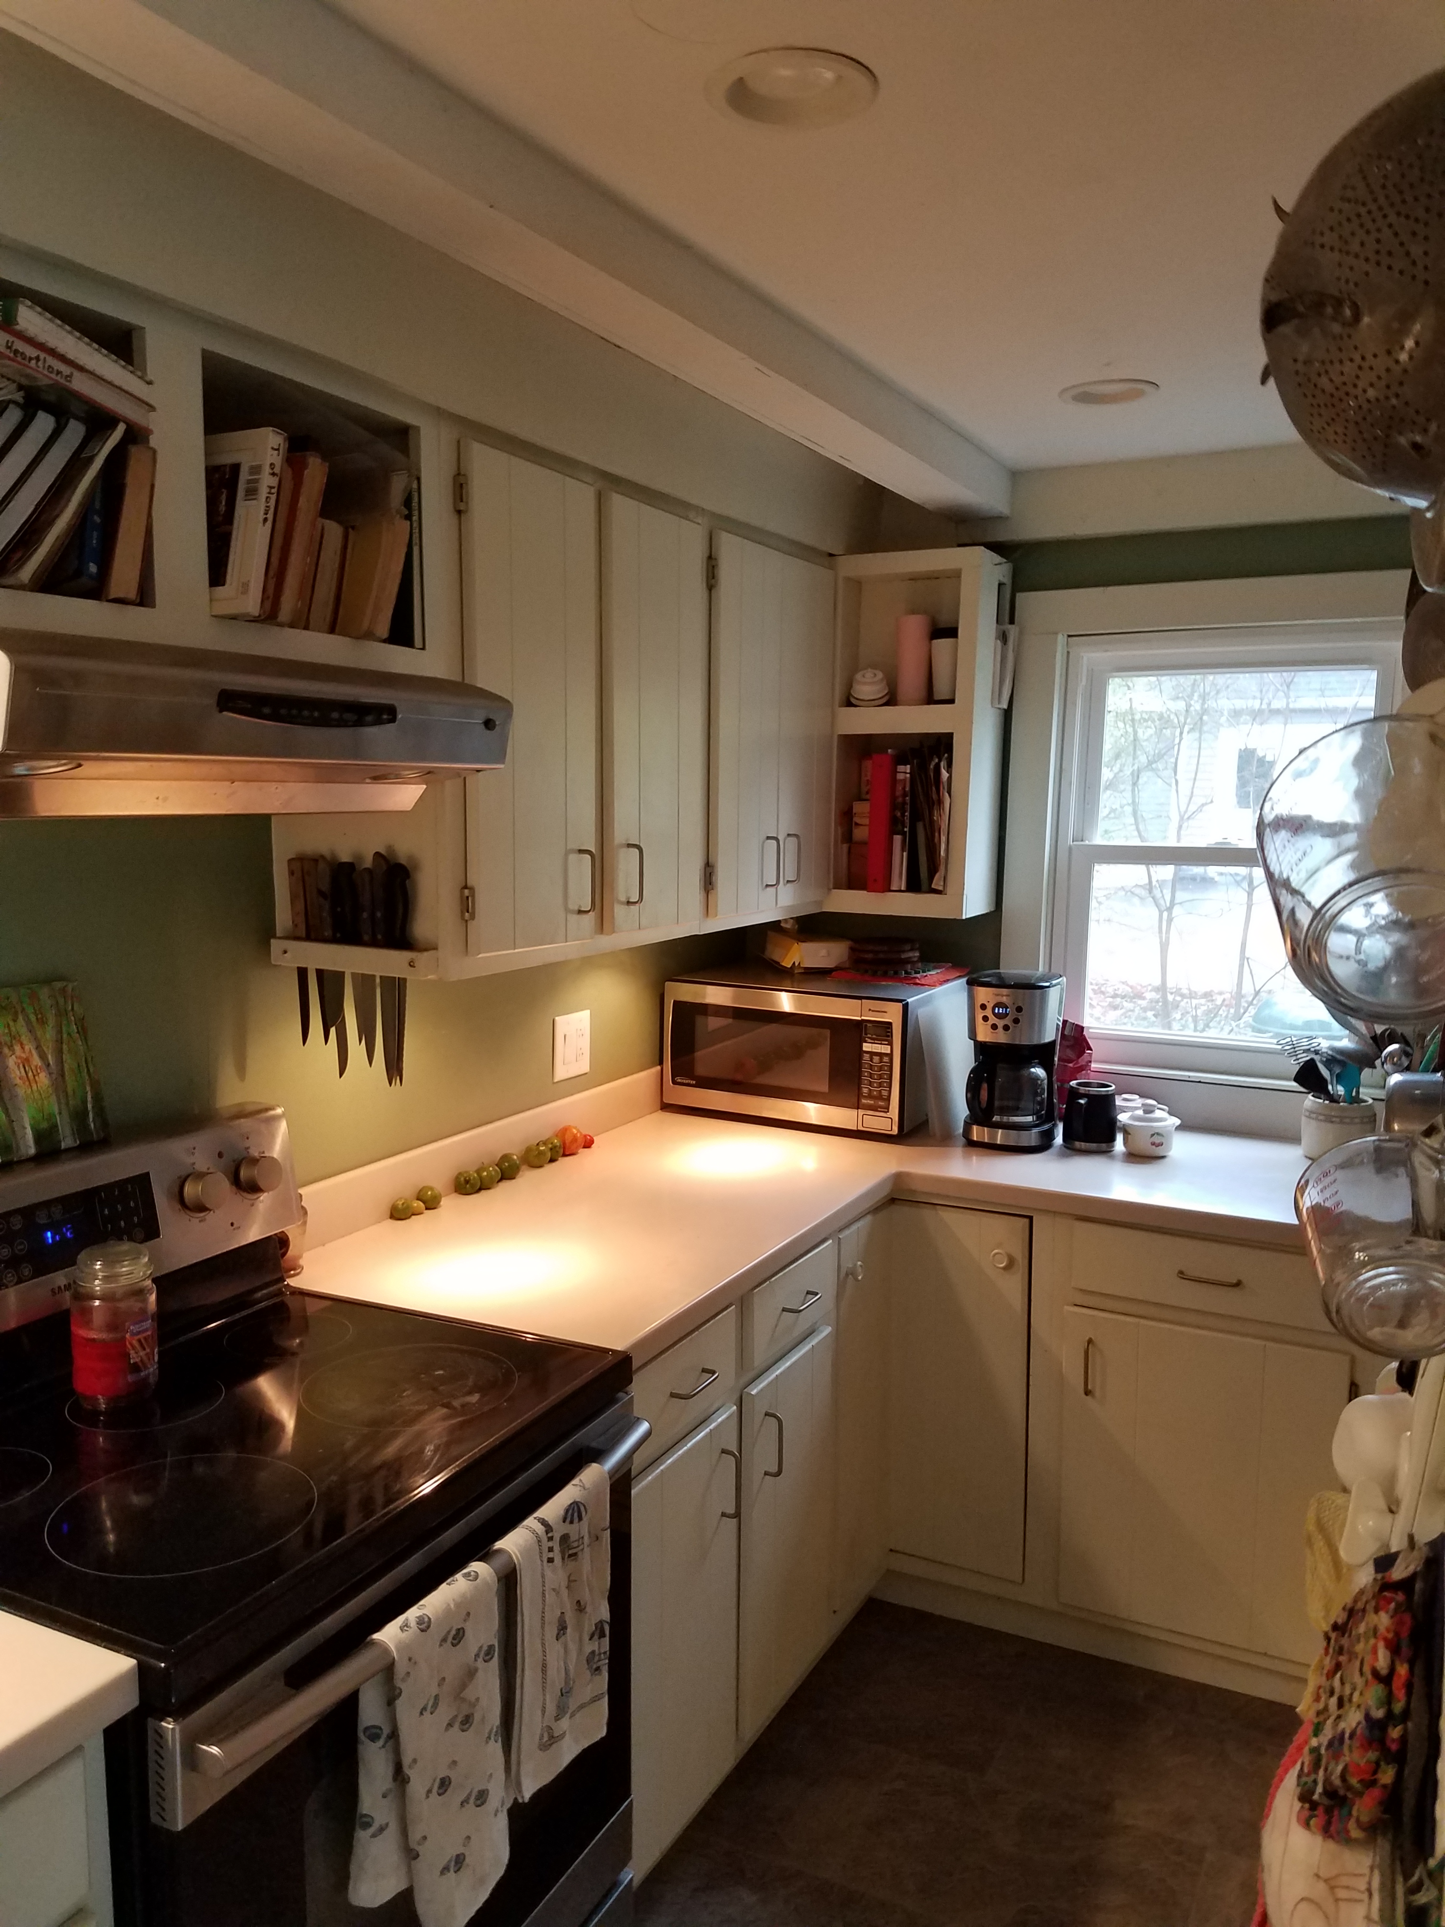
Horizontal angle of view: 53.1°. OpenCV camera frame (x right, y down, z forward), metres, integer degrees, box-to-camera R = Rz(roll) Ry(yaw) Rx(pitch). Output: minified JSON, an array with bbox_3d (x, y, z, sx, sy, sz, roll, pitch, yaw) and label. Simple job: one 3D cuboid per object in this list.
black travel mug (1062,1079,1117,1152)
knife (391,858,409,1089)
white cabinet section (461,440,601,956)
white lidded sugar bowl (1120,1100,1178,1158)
[{"bbox_3d":[0.773,0.325,3.048,0.107,0.131,0.141,4,8,30],"label":"black travel mug"},{"bbox_3d":[-0.465,0.018,2.098,0.032,0.325,0.020,4,8,27],"label":"knife"},{"bbox_3d":[-0.411,-0.400,2.300,0.300,0.745,0.352,3,7,28],"label":"white cabinet section"},{"bbox_3d":[0.890,0.347,3.004,0.112,0.098,0.092,4,8,27],"label":"white lidded sugar bowl"}]

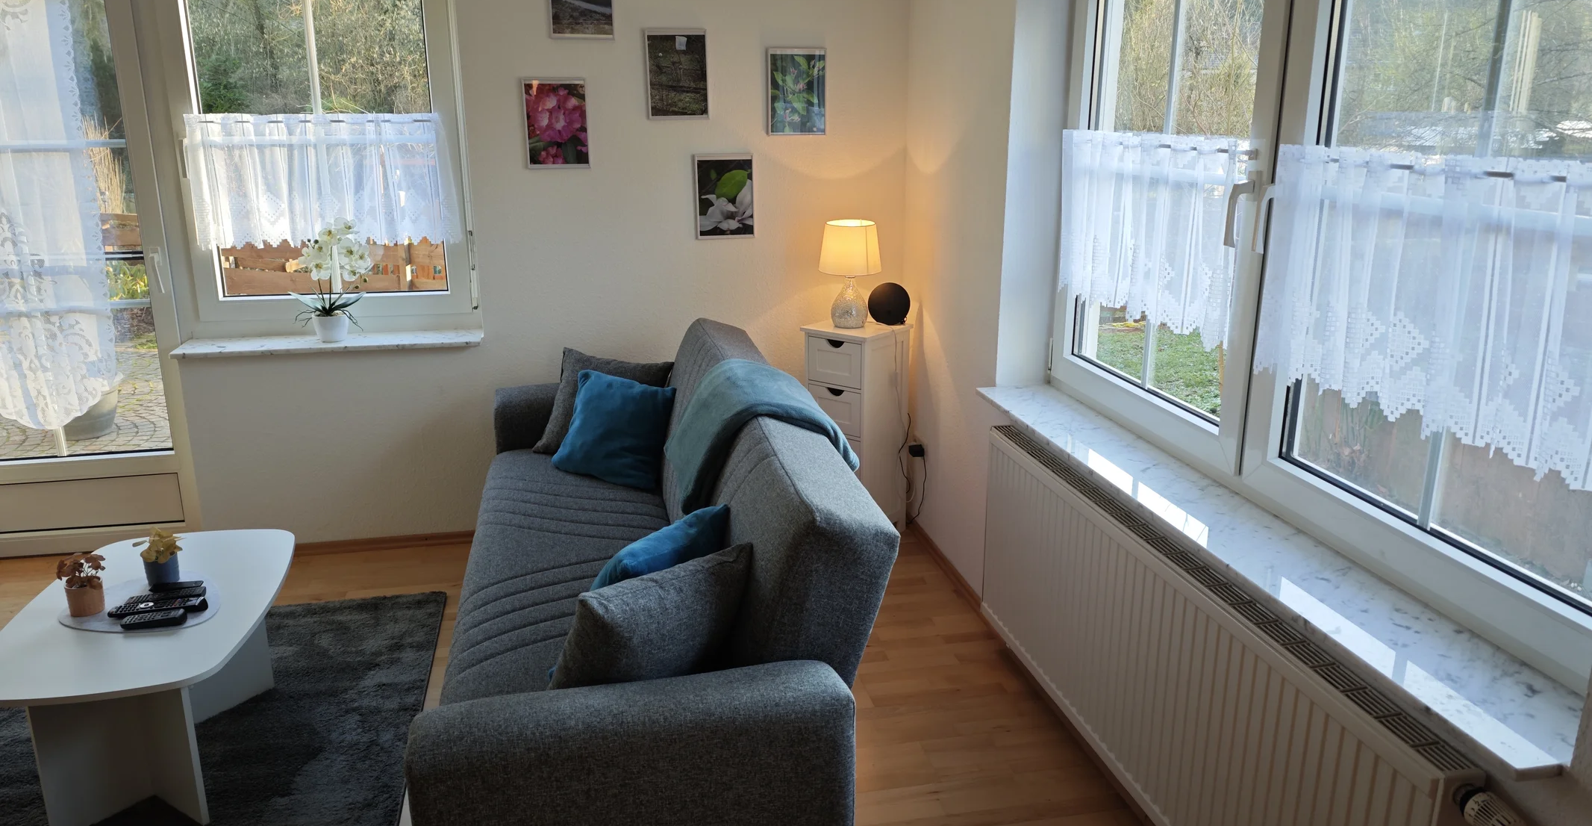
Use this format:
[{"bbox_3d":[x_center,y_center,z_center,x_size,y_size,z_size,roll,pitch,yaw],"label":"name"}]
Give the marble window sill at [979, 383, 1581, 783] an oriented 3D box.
[{"bbox_3d":[0.866,0.199,2.317,0.246,0.020,1.964,-3,16,-11],"label":"marble window sill"}]

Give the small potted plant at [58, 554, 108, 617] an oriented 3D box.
[{"bbox_3d":[-1.734,0.416,2.574,0.110,0.143,0.106,-3,16,-11],"label":"small potted plant"}]

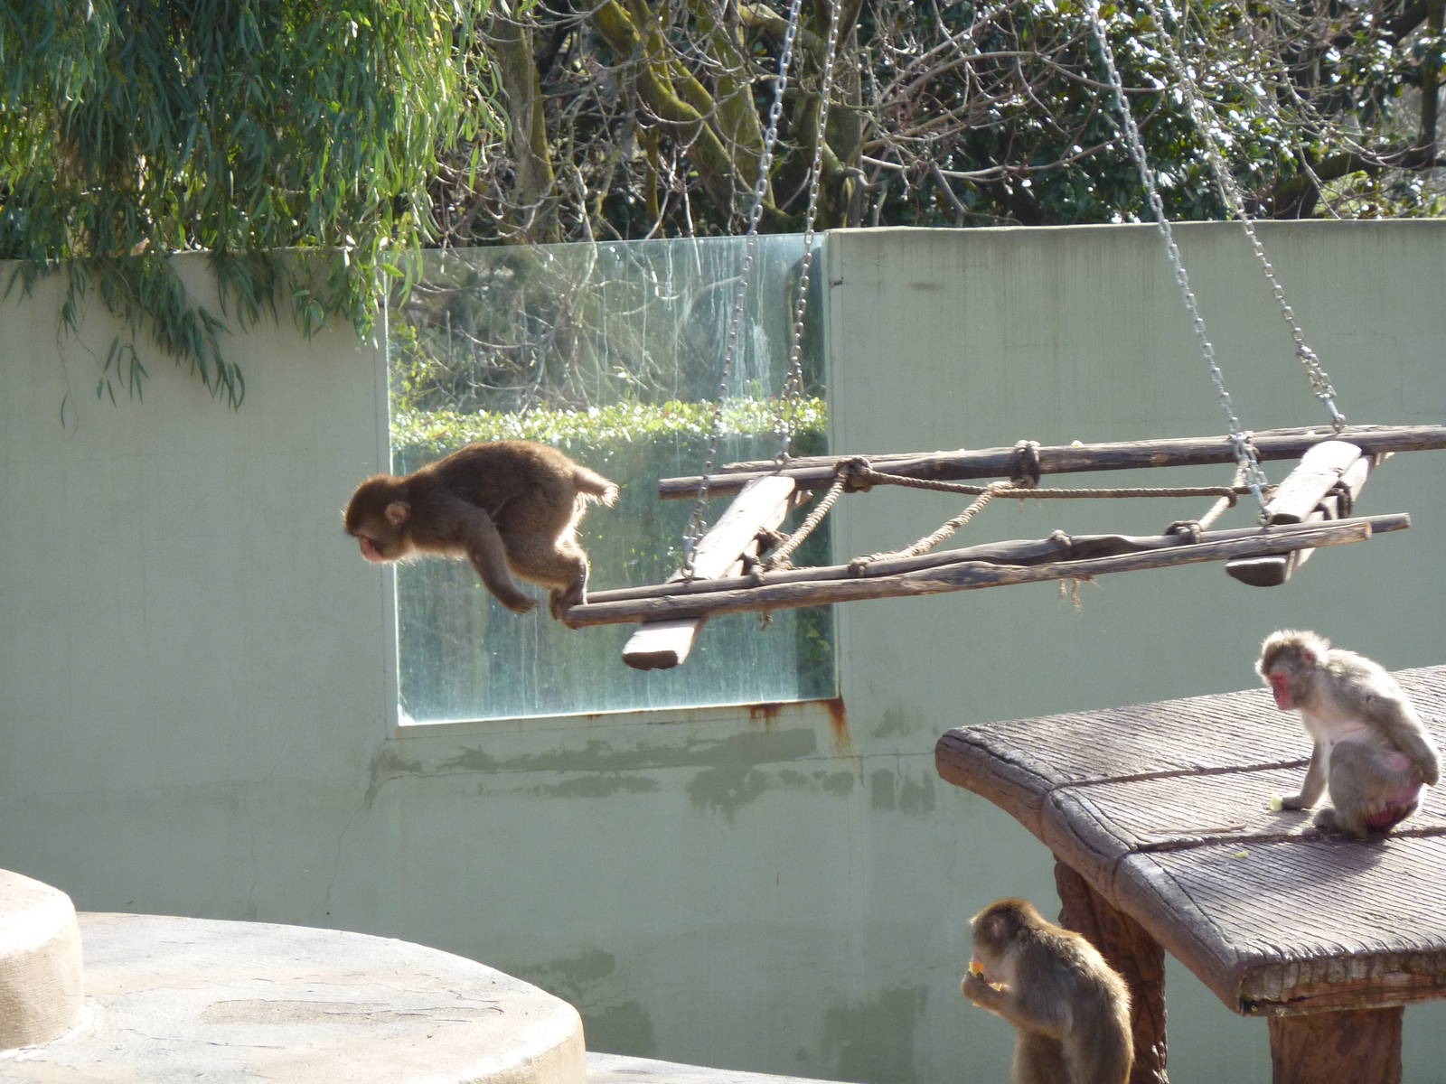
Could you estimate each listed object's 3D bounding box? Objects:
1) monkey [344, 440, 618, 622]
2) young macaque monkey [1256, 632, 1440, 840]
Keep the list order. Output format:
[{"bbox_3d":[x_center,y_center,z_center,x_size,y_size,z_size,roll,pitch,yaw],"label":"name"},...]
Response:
[{"bbox_3d":[-0.490,-0.022,17.800,0.550,0.350,0.210,-1,14,0],"label":"monkey"},{"bbox_3d":[1.341,0.410,18.800,0.390,0.430,0.280,-3,14,-4],"label":"young macaque monkey"}]

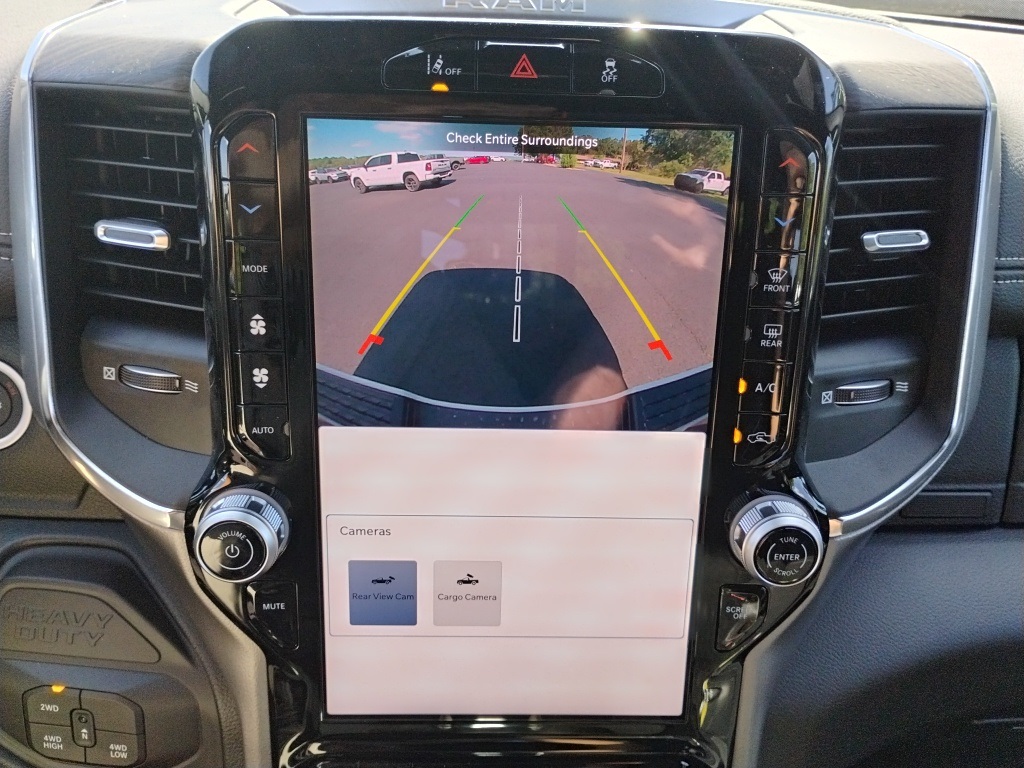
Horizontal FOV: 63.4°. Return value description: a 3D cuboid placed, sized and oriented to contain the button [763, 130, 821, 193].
[{"bbox_3d":[0.107,-0.086,0.322,0.020,0.023,0.008,1,15,-2],"label":"button"}]

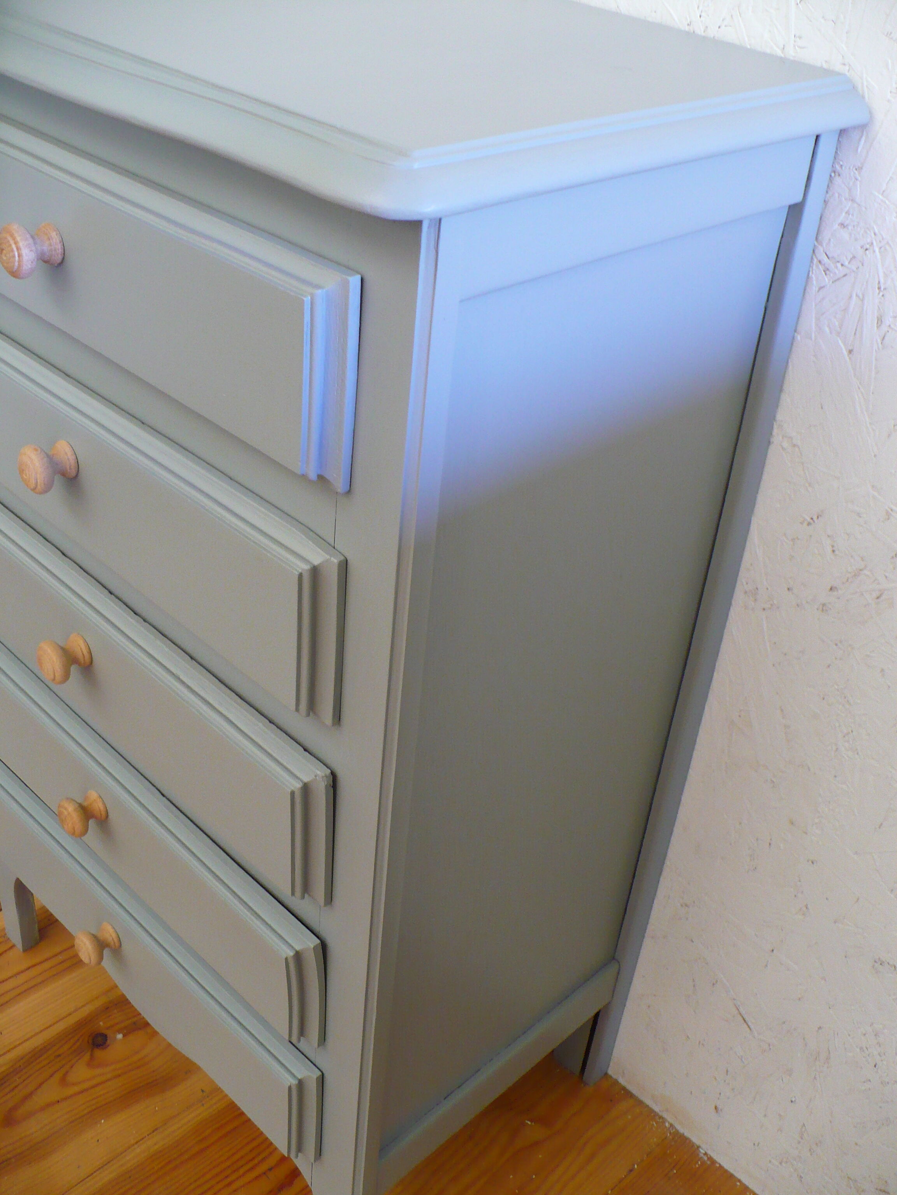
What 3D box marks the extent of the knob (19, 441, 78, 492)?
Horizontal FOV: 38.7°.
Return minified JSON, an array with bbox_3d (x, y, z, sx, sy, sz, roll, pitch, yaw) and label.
[{"bbox_3d":[-0.279,-0.091,0.887,0.035,0.036,0.036,-26,45,-38],"label":"knob"}]

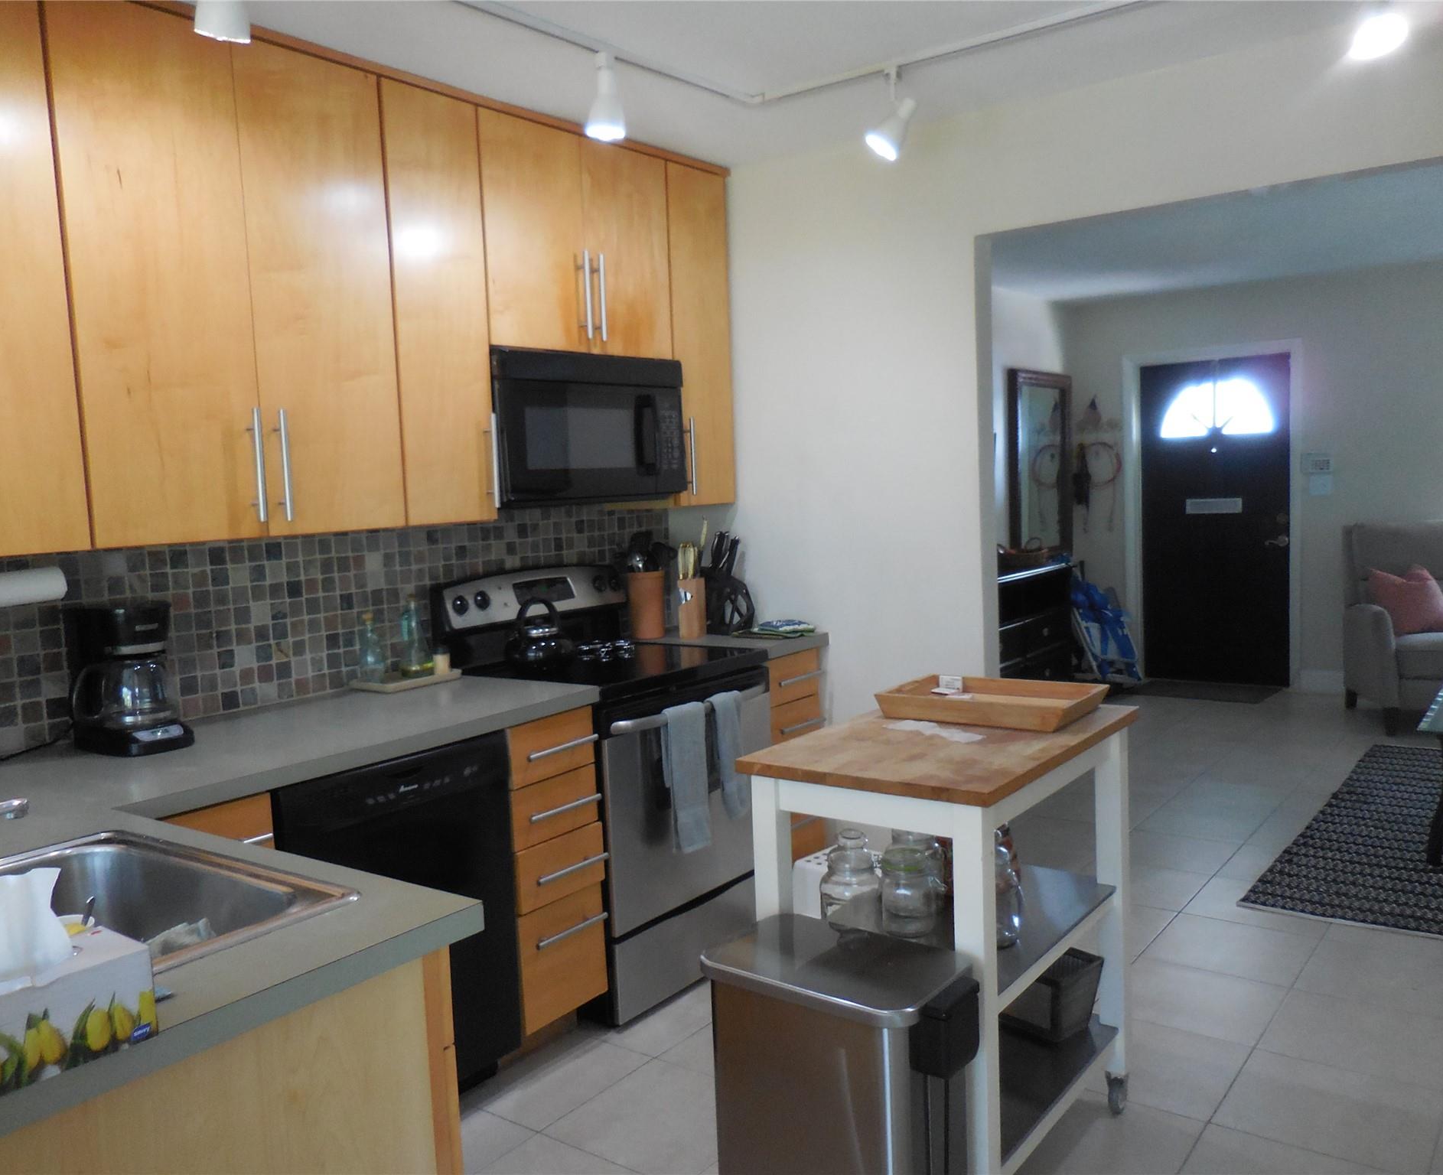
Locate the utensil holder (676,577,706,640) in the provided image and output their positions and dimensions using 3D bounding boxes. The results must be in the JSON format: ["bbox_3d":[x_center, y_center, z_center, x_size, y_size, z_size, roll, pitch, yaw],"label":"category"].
[{"bbox_3d":[-0.101,0.070,3.729,0.074,0.195,0.075,1,6,38],"label":"utensil holder"}]

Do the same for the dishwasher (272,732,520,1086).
[{"bbox_3d":[-0.906,0.793,2.684,0.600,0.871,0.601,2,7,38],"label":"dishwasher"}]

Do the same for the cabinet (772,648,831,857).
[{"bbox_3d":[0.030,0.590,3.858,0.580,0.775,0.292,2,7,38],"label":"cabinet"}]

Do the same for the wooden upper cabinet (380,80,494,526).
[{"bbox_3d":[-0.849,-0.731,3.069,0.330,1.130,0.308,1,6,38],"label":"wooden upper cabinet"}]

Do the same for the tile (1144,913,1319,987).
[{"bbox_3d":[1.519,1.074,3.373,0.398,0.010,0.398,2,7,38],"label":"tile"}]

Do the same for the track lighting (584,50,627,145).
[{"bbox_3d":[-0.277,-1.163,2.676,0.098,0.194,0.098,-3,5,0],"label":"track lighting"}]

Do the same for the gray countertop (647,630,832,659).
[{"bbox_3d":[-0.004,0.179,3.758,0.645,0.036,0.299,1,6,38],"label":"gray countertop"}]

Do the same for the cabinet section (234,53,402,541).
[{"bbox_3d":[-1.038,-0.671,2.704,0.324,1.075,0.373,1,6,37],"label":"cabinet section"}]

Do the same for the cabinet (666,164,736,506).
[{"bbox_3d":[-0.182,-0.835,3.918,0.330,1.130,0.316,1,6,38],"label":"cabinet"}]

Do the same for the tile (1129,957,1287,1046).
[{"bbox_3d":[1.231,1.080,2.962,0.395,0.010,0.386,1,6,38],"label":"tile"}]

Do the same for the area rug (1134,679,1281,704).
[{"bbox_3d":[3.006,0.646,7.072,0.780,0.010,0.560,1,6,38],"label":"area rug"}]

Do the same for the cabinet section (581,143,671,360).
[{"bbox_3d":[-0.406,-1.005,3.526,0.324,0.607,0.379,1,6,37],"label":"cabinet section"}]

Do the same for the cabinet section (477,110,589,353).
[{"bbox_3d":[-0.637,-0.969,3.223,0.324,0.607,0.387,1,6,37],"label":"cabinet section"}]

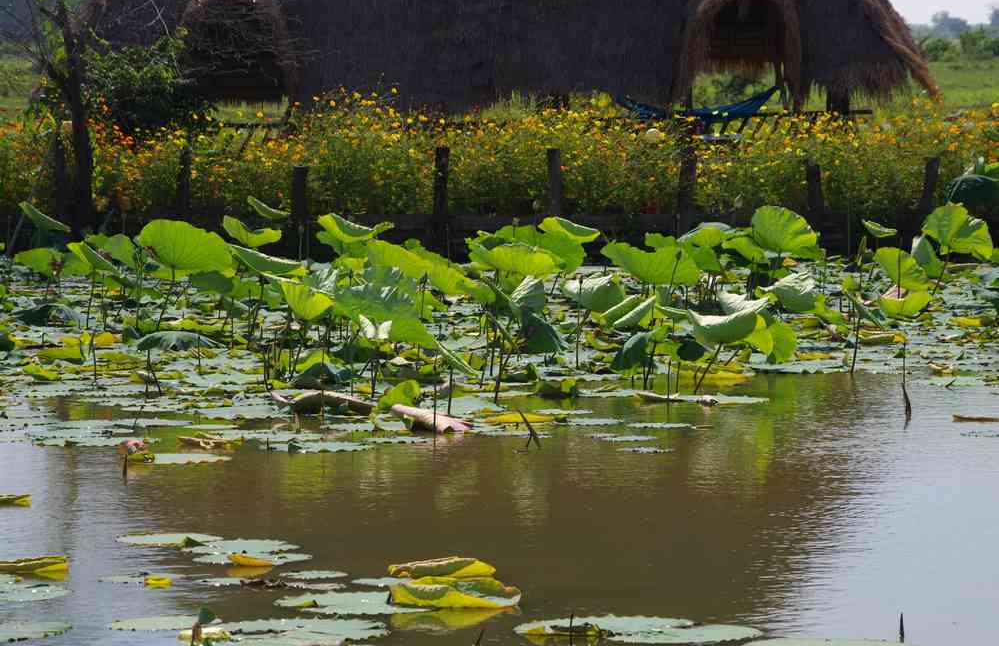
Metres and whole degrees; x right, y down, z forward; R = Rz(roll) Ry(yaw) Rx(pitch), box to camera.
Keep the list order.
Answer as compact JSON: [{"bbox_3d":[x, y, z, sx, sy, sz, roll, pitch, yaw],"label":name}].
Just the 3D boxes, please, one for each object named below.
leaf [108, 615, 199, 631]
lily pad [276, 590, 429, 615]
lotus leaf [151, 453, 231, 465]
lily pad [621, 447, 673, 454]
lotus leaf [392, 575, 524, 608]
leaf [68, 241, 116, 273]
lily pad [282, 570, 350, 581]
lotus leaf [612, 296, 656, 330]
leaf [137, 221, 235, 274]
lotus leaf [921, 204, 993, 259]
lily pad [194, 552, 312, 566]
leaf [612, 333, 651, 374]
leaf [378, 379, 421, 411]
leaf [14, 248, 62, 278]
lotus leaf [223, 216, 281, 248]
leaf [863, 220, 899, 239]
[{"bbox_3d":[-1.168,1.028,17.259,0.365,0.030,0.404,0,3,0],"label":"leaf"},{"bbox_3d":[-0.447,0.824,15.078,0.453,0.040,0.460,0,3,0],"label":"lily pad"},{"bbox_3d":[-1.191,0.522,19.255,0.316,0.030,0.320,0,3,0],"label":"lotus leaf"},{"bbox_3d":[0.630,0.546,21.405,0.223,0.020,0.223,0,3,0],"label":"lily pad"},{"bbox_3d":[-0.136,0.809,15.077,0.399,0.070,0.280,0,3,0],"label":"lotus leaf"},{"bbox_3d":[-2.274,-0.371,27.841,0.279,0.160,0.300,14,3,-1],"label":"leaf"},{"bbox_3d":[-0.696,0.942,18.783,0.255,0.025,0.302,0,3,0],"label":"lily pad"},{"bbox_3d":[0.725,-0.051,26.828,0.236,0.176,0.250,0,3,0],"label":"lotus leaf"},{"bbox_3d":[-2.181,-0.524,34.695,0.679,0.403,0.480,0,3,0],"label":"leaf"},{"bbox_3d":[2.977,-0.588,32.460,0.455,0.358,0.320,0,3,0],"label":"lotus leaf"},{"bbox_3d":[-0.804,0.755,16.323,0.386,0.035,0.400,0,3,0],"label":"lily pad"},{"bbox_3d":[0.618,0.144,23.546,0.189,0.200,0.270,0,3,0],"label":"leaf"},{"bbox_3d":[-0.452,0.332,22.559,0.190,0.139,0.160,0,3,0],"label":"leaf"},{"bbox_3d":[-3.572,-0.461,38.703,0.371,0.233,0.380,0,3,0],"label":"leaf"},{"bbox_3d":[-1.544,-0.564,31.099,0.361,0.190,0.360,0,3,0],"label":"lotus leaf"},{"bbox_3d":[2.679,-0.657,35.118,0.253,0.110,0.215,0,3,0],"label":"leaf"}]

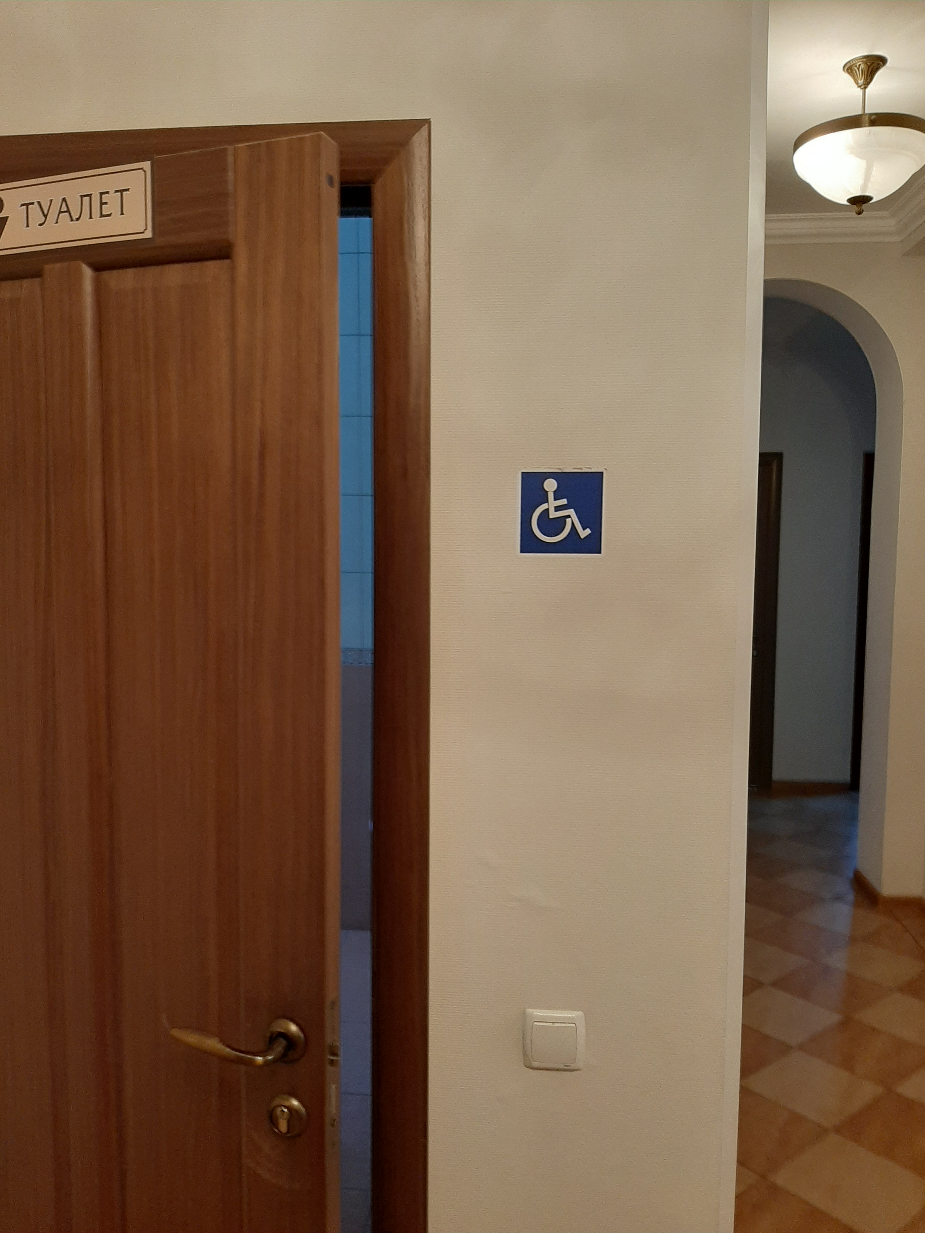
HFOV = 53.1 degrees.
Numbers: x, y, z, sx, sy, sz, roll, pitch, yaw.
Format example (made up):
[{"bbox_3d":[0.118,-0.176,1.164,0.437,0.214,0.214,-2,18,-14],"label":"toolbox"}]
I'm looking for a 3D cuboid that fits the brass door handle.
[{"bbox_3d":[-0.260,0.493,1.065,0.154,0.055,0.056,2,4,19],"label":"brass door handle"}]

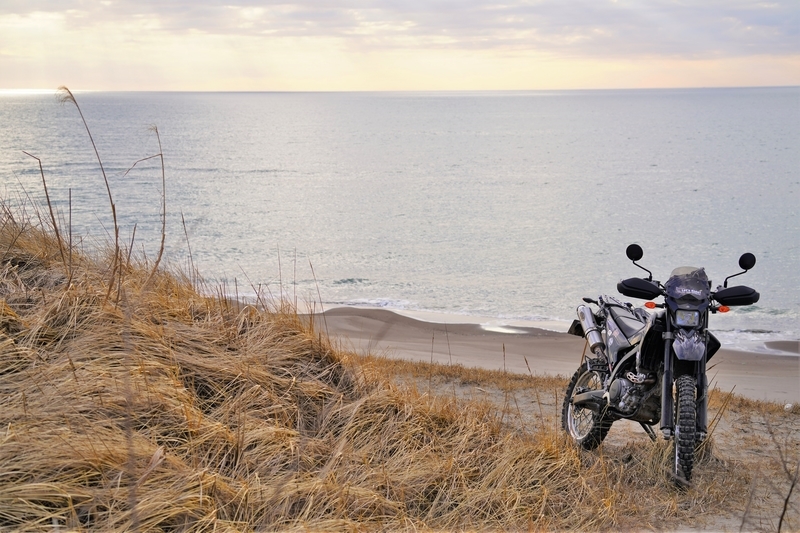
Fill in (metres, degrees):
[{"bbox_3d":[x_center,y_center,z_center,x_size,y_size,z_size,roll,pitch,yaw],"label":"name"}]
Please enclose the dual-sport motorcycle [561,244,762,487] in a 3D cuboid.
[{"bbox_3d":[1.671,0.591,9.930,0.840,1.440,2.130,6,3,-19],"label":"dual-sport motorcycle"}]

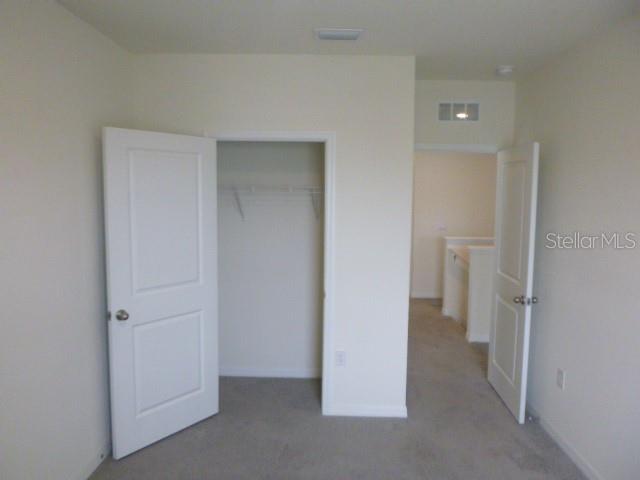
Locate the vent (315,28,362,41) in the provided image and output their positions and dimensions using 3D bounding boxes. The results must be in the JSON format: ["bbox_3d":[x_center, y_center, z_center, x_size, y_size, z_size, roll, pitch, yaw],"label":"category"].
[{"bbox_3d":[0.116,-1.266,2.863,0.300,0.020,0.205,0,5,0],"label":"vent"}]

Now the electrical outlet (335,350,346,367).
[{"bbox_3d":[0.158,0.898,3.486,0.073,0.117,0.015,0,5,0],"label":"electrical outlet"}]

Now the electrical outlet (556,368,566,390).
[{"bbox_3d":[1.672,0.968,3.212,0.015,0.118,0.074,0,5,0],"label":"electrical outlet"}]

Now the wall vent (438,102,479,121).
[{"bbox_3d":[1.208,-1.119,4.024,0.375,0.172,0.020,0,5,0],"label":"wall vent"}]

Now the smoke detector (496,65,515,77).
[{"bbox_3d":[1.411,-1.292,3.540,0.135,0.046,0.135,0,6,0],"label":"smoke detector"}]

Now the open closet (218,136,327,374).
[{"bbox_3d":[-0.366,0.275,3.801,0.800,2.060,0.721,0,5,0],"label":"open closet"}]

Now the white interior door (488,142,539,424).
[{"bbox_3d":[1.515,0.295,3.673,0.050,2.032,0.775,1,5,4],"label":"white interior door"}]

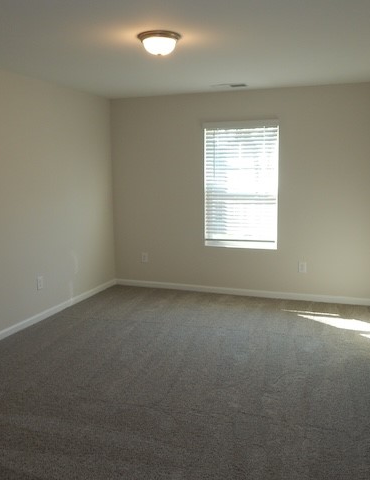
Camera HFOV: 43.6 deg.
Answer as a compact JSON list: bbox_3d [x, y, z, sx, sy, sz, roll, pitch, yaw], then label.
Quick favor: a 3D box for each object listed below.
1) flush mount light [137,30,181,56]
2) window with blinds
[{"bbox_3d":[-0.173,-1.345,3.209,0.307,0.122,0.307,-1,9,0],"label":"flush mount light"},{"bbox_3d":[0.667,-0.642,5.533,0.905,1.485,0.090,3,9,20],"label":"window with blinds"}]

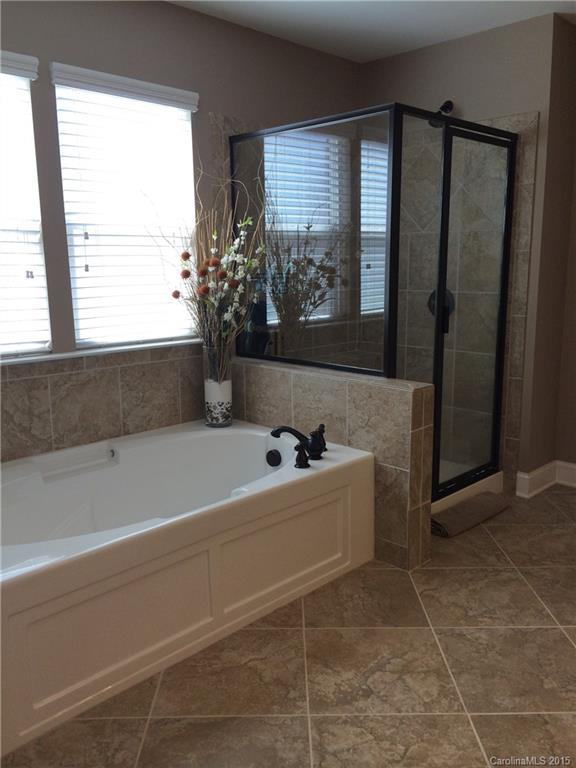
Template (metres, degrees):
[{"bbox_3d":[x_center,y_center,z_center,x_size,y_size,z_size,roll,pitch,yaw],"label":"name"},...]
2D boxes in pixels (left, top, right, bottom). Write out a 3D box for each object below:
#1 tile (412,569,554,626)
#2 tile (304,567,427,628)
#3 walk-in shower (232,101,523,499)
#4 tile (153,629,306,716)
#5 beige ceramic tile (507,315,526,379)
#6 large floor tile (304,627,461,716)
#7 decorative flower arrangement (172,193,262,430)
[{"bbox_3d":[0.745,0.832,2.608,0.456,0.010,0.456,-1,11,0],"label":"tile"},{"bbox_3d":[0.286,0.836,2.605,0.456,0.010,0.456,-1,11,0],"label":"tile"},{"bbox_3d":[0.449,-0.339,3.575,1.047,1.891,1.065,10,15,44],"label":"walk-in shower"},{"bbox_3d":[-0.169,0.925,2.151,0.456,0.010,0.456,-1,11,0],"label":"tile"},{"bbox_3d":[1.236,-0.199,3.569,0.078,0.335,0.010,10,15,44],"label":"beige ceramic tile"},{"bbox_3d":[0.290,0.921,2.154,0.456,0.010,0.456,-1,11,0],"label":"large floor tile"},{"bbox_3d":[-0.340,-0.398,3.356,0.470,1.192,0.400,-1,11,0],"label":"decorative flower arrangement"}]

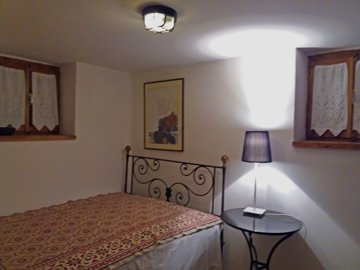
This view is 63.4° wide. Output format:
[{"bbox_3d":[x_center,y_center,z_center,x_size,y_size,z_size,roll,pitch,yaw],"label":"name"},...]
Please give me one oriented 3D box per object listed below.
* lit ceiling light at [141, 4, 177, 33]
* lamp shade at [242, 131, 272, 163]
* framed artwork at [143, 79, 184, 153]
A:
[{"bbox_3d":[-0.113,-0.643,1.636,0.195,0.095,0.195,1,2,0],"label":"lit ceiling light"},{"bbox_3d":[0.640,0.094,2.410,0.240,0.248,0.240,2,2,35],"label":"lamp shade"},{"bbox_3d":[-0.181,-0.211,3.226,0.558,0.772,0.025,2,2,35],"label":"framed artwork"}]

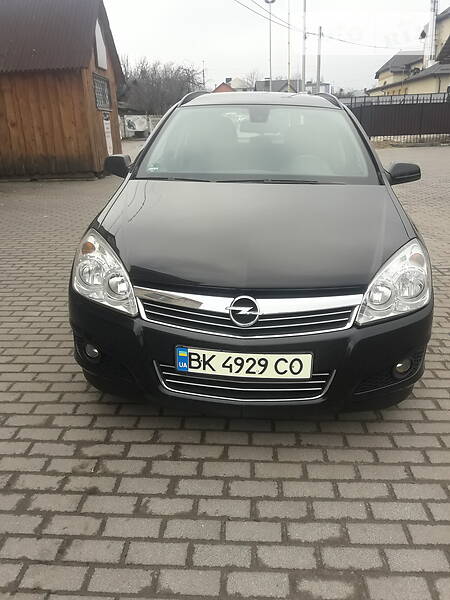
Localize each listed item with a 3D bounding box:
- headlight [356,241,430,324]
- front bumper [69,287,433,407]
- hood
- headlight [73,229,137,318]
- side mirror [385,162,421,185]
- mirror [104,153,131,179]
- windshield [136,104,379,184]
[{"bbox_3d":[0.718,-0.097,2.078,0.370,0.250,0.530,2,21,4],"label":"headlight"},{"bbox_3d":[0.094,0.159,2.118,1.680,0.540,0.540,2,21,4],"label":"front bumper"},{"bbox_3d":[0.127,-0.345,2.295,1.480,0.300,1.090,2,21,4],"label":"hood"},{"bbox_3d":[-0.508,-0.145,2.170,0.370,0.250,0.530,2,21,4],"label":"headlight"},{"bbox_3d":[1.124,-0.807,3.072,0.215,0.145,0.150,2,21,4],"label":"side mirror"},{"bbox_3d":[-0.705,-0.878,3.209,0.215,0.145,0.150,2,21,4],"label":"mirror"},{"bbox_3d":[0.205,-0.979,3.015,1.380,0.440,0.870,2,21,4],"label":"windshield"}]

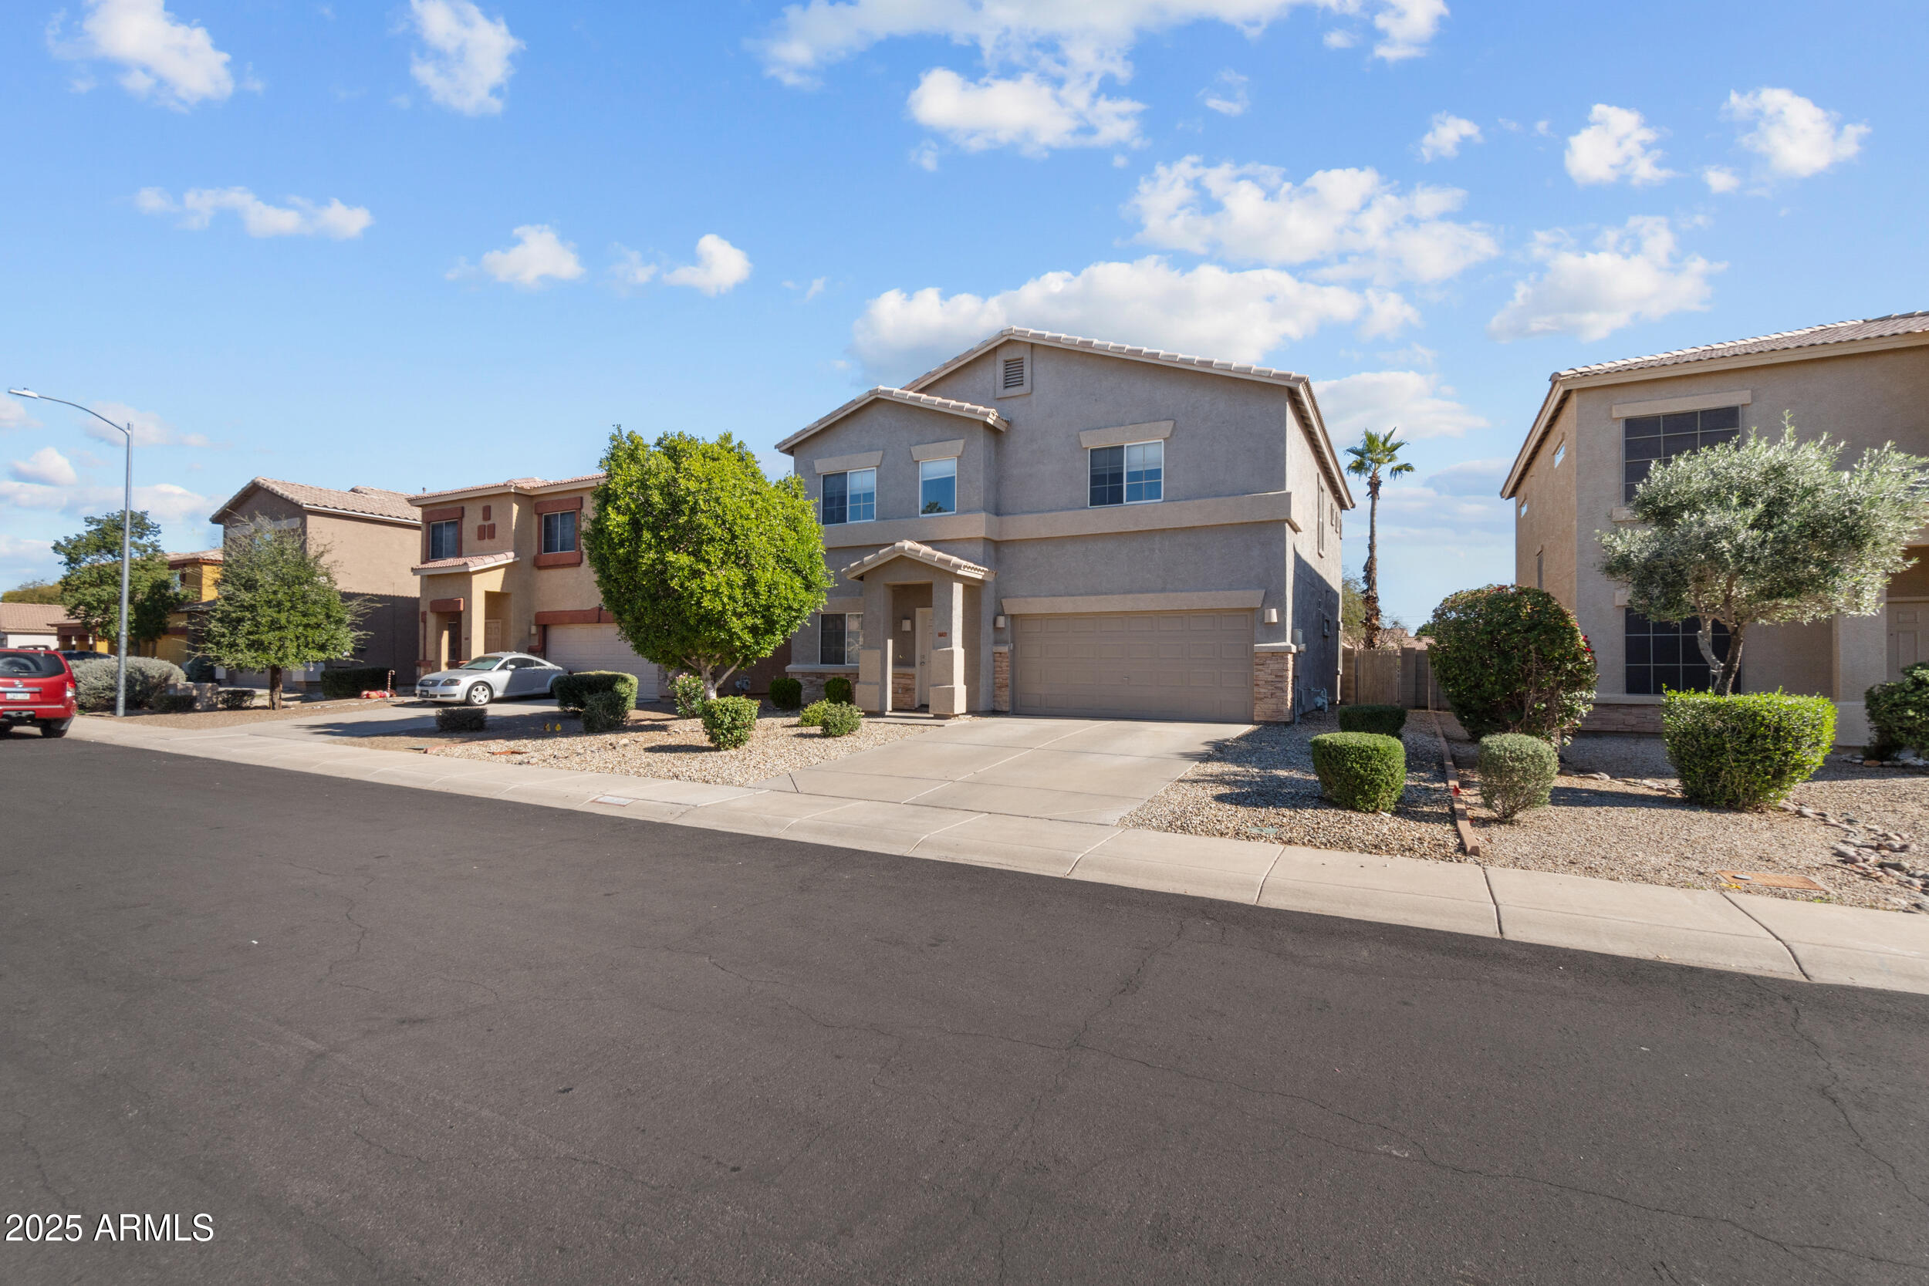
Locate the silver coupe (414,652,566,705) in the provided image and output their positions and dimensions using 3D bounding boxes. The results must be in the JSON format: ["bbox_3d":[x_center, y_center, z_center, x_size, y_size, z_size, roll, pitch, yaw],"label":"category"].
[{"bbox_3d":[-12.652,0.937,21.820,1.780,1.346,4.040,0,-2,23],"label":"silver coupe"}]

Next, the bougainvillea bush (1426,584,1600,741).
[{"bbox_3d":[7.403,0.422,10.939,2.000,2.426,2.000,0,-1,30],"label":"bougainvillea bush"}]

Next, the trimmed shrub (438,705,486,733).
[{"bbox_3d":[-10.726,1.589,17.164,0.930,0.570,0.850,0,-2,29],"label":"trimmed shrub"}]

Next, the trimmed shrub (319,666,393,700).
[{"bbox_3d":[-18.167,1.179,24.044,1.150,0.936,1.750,0,-1,30],"label":"trimmed shrub"}]

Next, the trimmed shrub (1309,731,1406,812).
[{"bbox_3d":[4.250,1.383,8.720,0.970,0.779,0.950,0,-1,30],"label":"trimmed shrub"}]

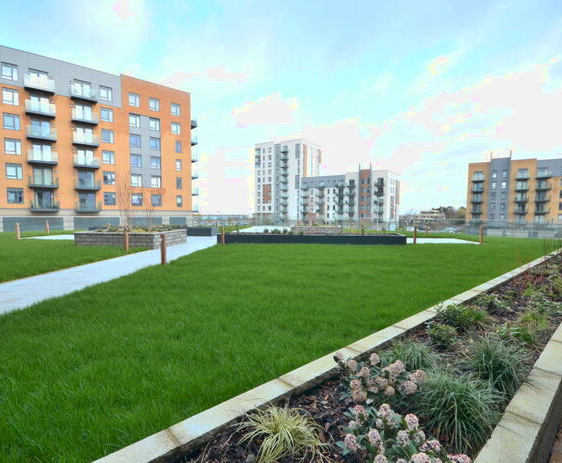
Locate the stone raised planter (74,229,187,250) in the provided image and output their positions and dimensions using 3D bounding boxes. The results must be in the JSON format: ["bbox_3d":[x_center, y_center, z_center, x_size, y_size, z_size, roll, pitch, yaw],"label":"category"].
[{"bbox_3d":[-6.850,0.344,13.900,3.460,0.700,3.480,0,2,4],"label":"stone raised planter"}]

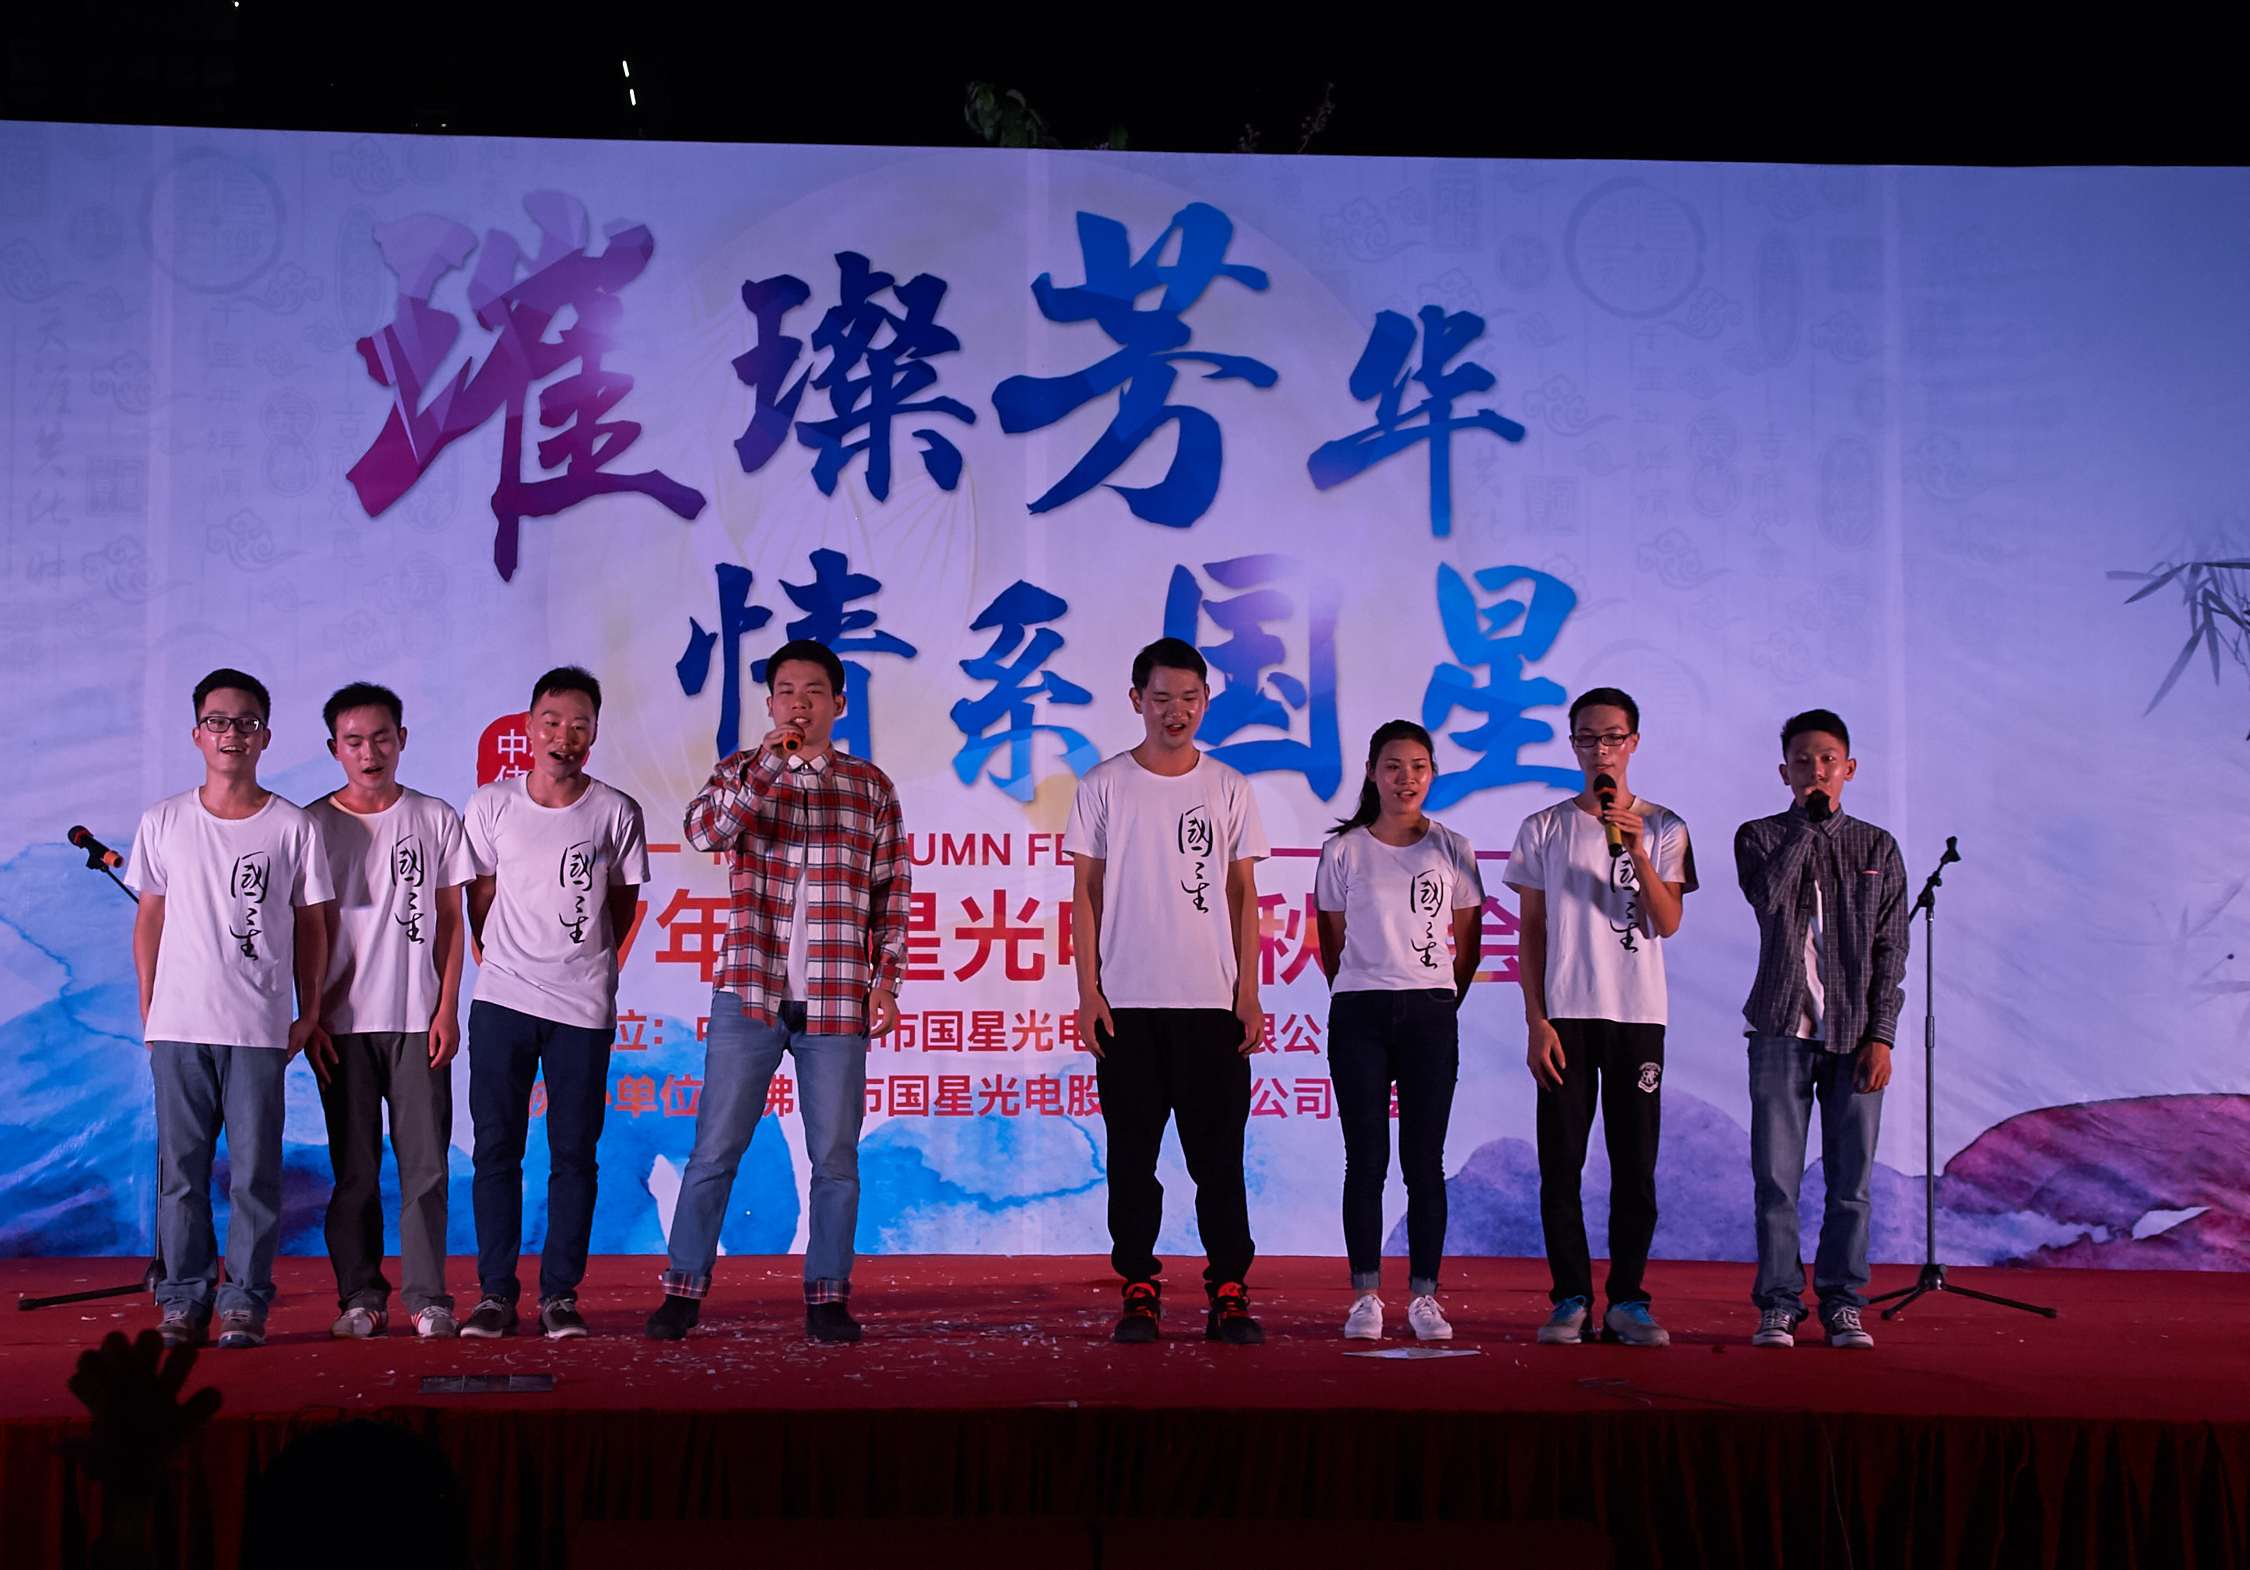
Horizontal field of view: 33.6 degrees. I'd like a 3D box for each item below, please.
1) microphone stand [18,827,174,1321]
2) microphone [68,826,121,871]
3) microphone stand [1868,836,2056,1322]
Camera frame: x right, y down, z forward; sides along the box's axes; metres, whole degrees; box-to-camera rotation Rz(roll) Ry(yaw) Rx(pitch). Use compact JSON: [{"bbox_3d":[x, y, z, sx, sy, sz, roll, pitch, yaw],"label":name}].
[{"bbox_3d":[-2.705,0.843,10.789,0.659,1.347,0.686,-3,-5,35],"label":"microphone stand"},{"bbox_3d":[-2.997,0.182,10.850,0.235,0.057,0.057,24,11,34],"label":"microphone"},{"bbox_3d":[2.243,0.827,10.661,0.620,1.372,0.575,-4,-5,43],"label":"microphone stand"}]

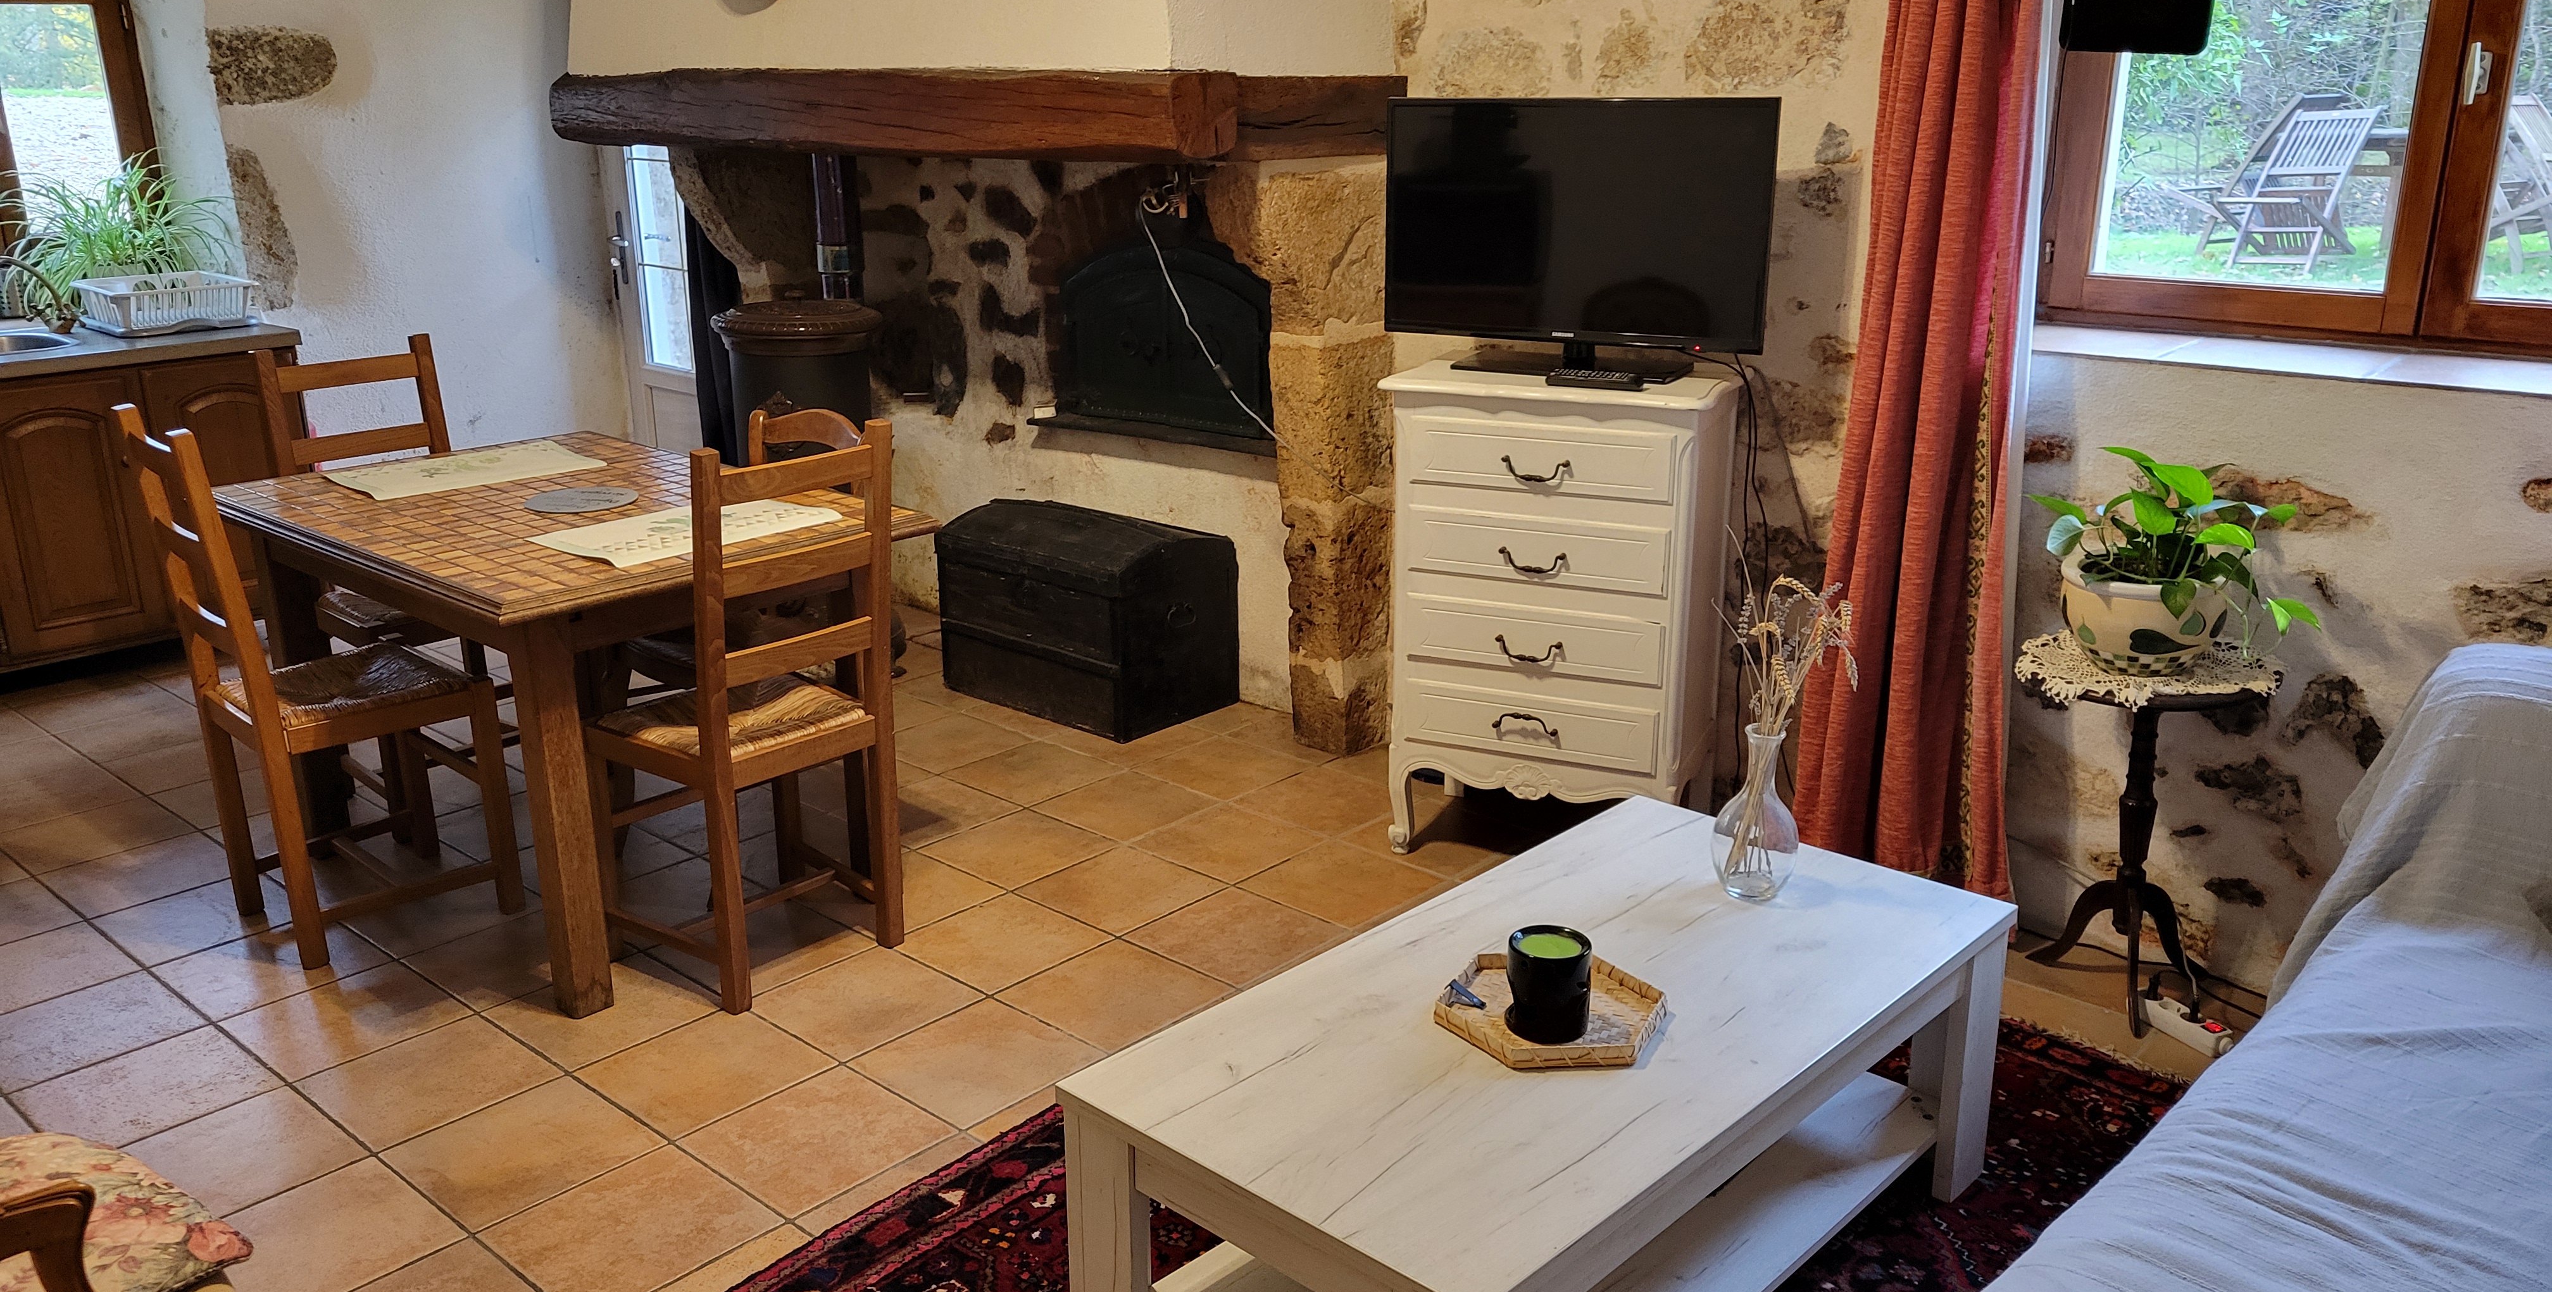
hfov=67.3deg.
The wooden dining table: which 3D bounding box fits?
[{"bbox_3d":[-1.352,0.093,3.717,1.295,0.750,0.826,14,23,40],"label":"wooden dining table"}]

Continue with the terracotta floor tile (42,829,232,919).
[{"bbox_3d":[-2.232,0.455,3.793,0.296,0.010,0.296,15,23,40],"label":"terracotta floor tile"}]

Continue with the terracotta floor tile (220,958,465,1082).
[{"bbox_3d":[-1.557,0.630,3.210,0.296,0.010,0.296,15,23,40],"label":"terracotta floor tile"}]

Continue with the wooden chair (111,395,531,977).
[{"bbox_3d":[-1.714,0.042,3.454,0.415,0.973,0.448,16,23,42],"label":"wooden chair"}]

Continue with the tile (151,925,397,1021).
[{"bbox_3d":[-1.782,0.571,3.404,0.296,0.010,0.296,15,23,40],"label":"tile"}]

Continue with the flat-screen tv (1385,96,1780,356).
[{"bbox_3d":[0.568,-0.804,3.625,0.757,0.449,0.060,8,19,27],"label":"flat-screen tv"}]

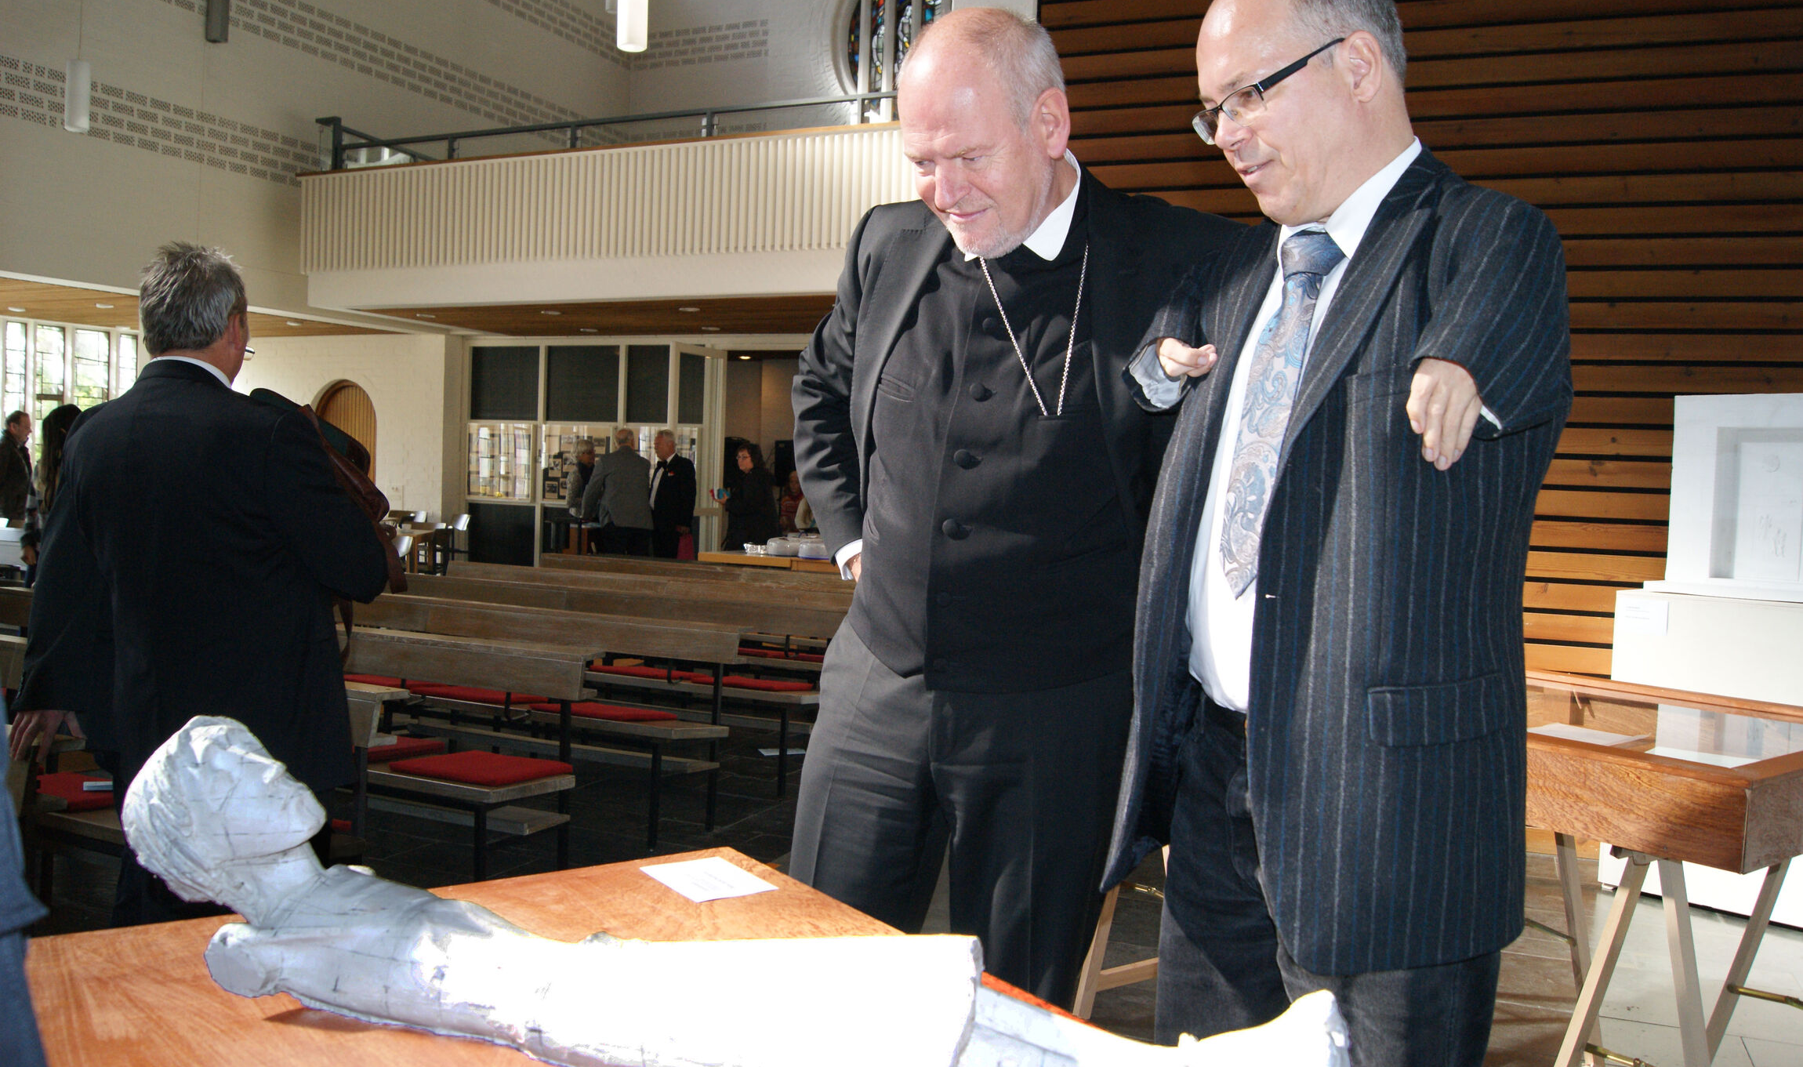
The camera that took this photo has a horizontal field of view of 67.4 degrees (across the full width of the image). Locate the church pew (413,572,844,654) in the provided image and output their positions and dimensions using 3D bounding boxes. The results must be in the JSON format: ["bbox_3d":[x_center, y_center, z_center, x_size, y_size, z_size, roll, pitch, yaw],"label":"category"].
[{"bbox_3d":[-1.960,0.676,6.933,3.426,0.773,0.770,3,3,24],"label":"church pew"}]

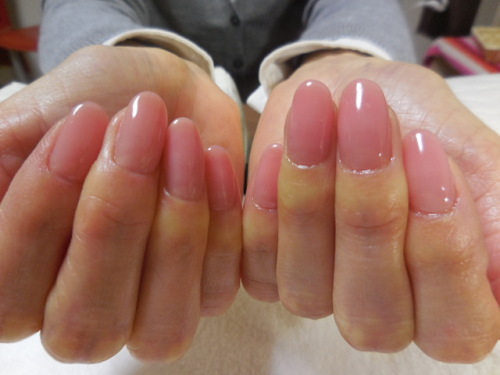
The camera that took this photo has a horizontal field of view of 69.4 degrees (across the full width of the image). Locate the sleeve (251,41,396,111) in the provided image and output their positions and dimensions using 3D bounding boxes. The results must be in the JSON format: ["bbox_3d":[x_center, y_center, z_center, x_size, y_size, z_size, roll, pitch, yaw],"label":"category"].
[{"bbox_3d":[0.043,-0.061,0.214,0.082,0.050,0.036,6,31,10],"label":"sleeve"}]

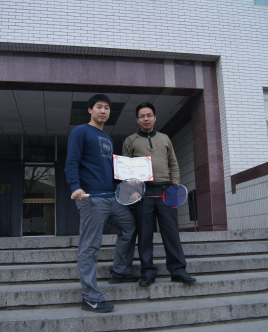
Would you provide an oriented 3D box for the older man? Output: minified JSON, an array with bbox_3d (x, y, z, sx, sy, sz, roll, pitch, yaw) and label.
[{"bbox_3d":[0.245,0.219,3.535,0.580,1.710,0.480,-1,-11,-8],"label":"older man"}]

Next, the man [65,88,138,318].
[{"bbox_3d":[-0.237,0.262,3.241,0.560,1.820,0.600,-12,-15,43],"label":"man"}]

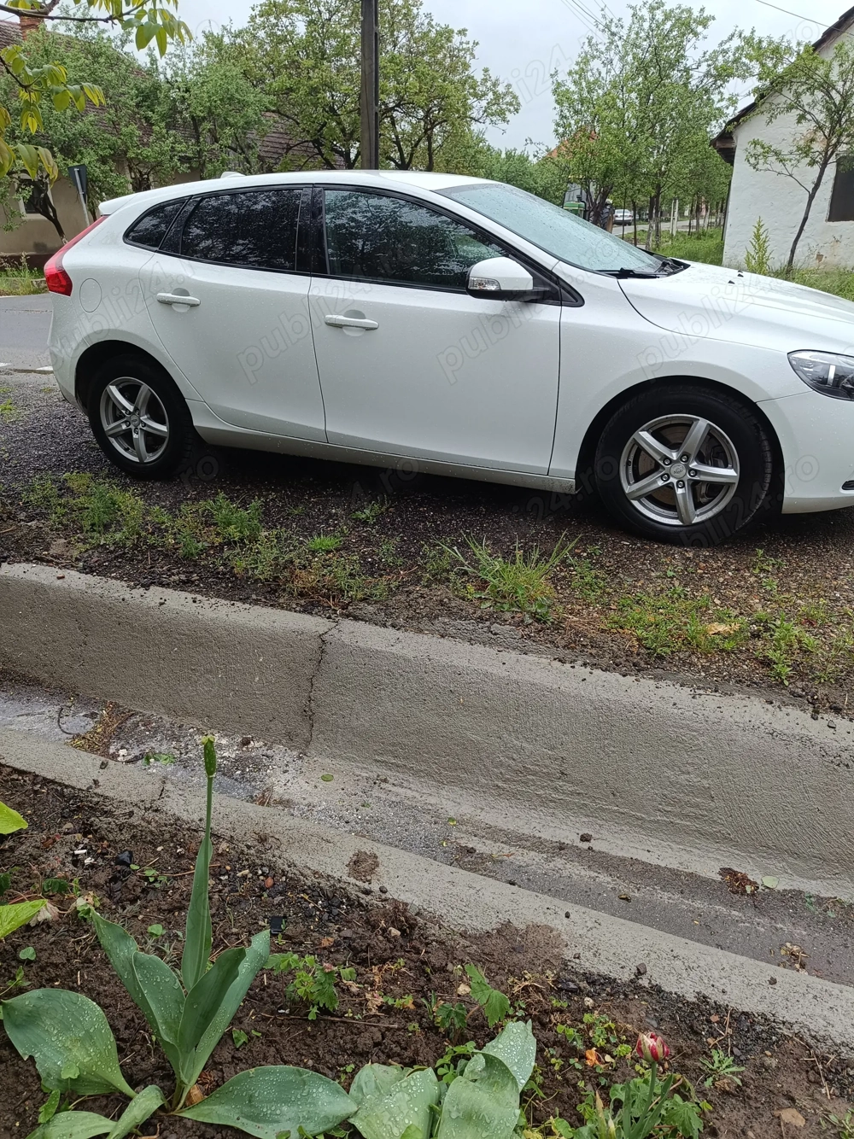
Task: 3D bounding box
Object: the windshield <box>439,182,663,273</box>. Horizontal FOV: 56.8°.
[{"bbox_3d":[0.672,-1.563,3.630,0.940,0.140,1.400,31,32,10],"label":"windshield"}]

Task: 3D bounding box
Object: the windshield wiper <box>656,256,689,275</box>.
[{"bbox_3d":[1.164,-1.453,3.774,0.100,0.070,0.680,7,24,18],"label":"windshield wiper"}]

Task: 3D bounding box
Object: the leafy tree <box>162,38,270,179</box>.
[{"bbox_3d":[-5.747,-11.506,22.169,3.100,5.700,3.000,-7,25,-11],"label":"leafy tree"}]

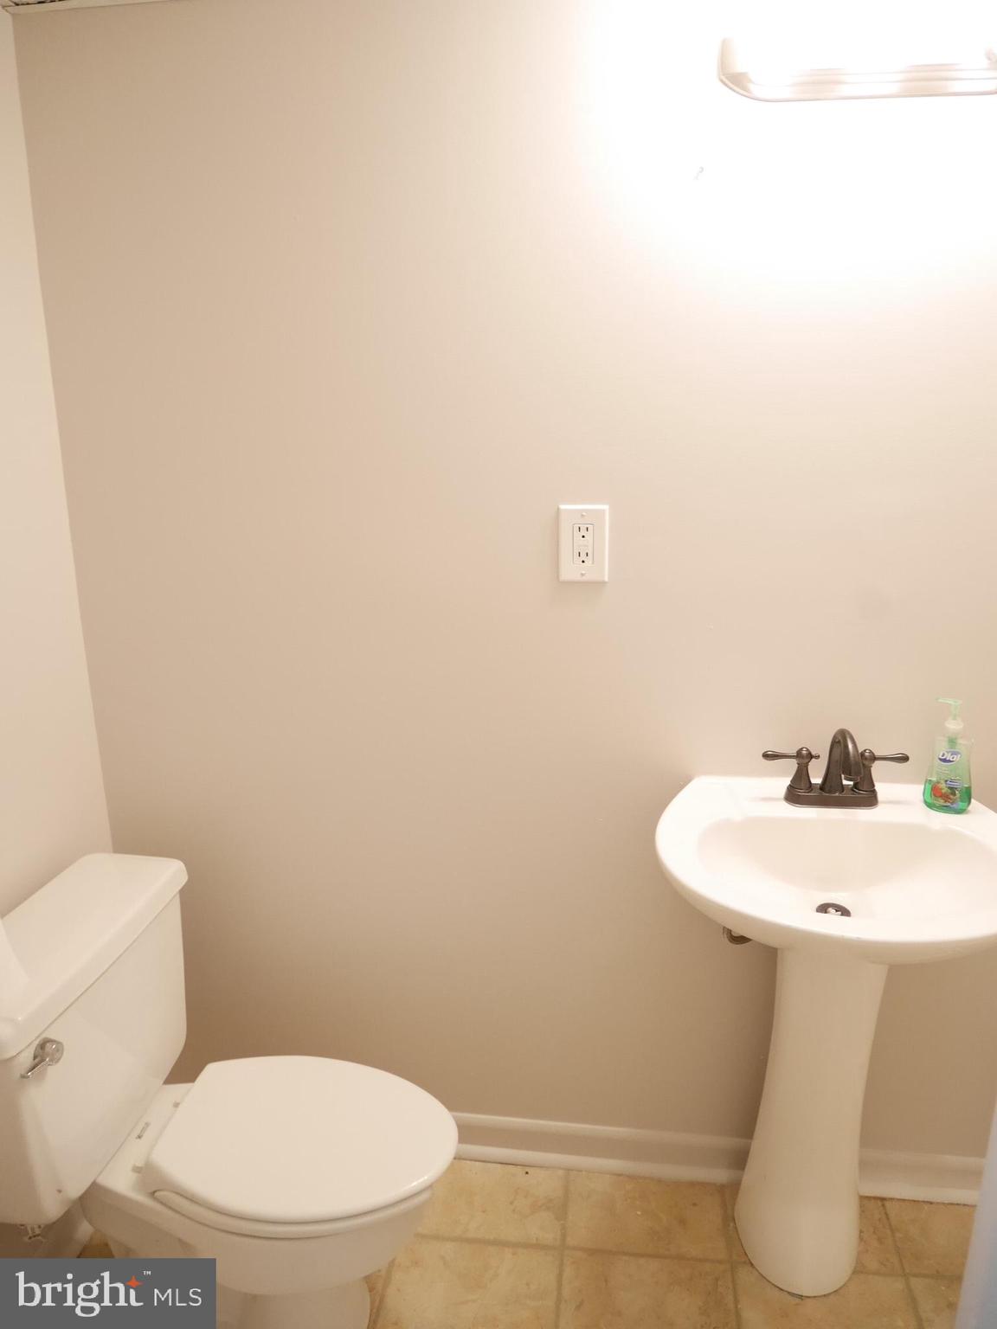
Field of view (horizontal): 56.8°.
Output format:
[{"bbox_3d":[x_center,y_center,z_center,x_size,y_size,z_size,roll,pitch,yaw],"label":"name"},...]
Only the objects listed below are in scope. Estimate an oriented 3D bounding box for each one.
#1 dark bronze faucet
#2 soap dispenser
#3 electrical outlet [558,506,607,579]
[{"bbox_3d":[0.528,0.168,1.422,0.225,0.132,0.149,1,14,7],"label":"dark bronze faucet"},{"bbox_3d":[0.707,0.140,1.435,0.071,0.178,0.048,13,19,42],"label":"soap dispenser"},{"bbox_3d":[0.141,-0.199,1.518,0.080,0.125,0.008,1,14,7],"label":"electrical outlet"}]

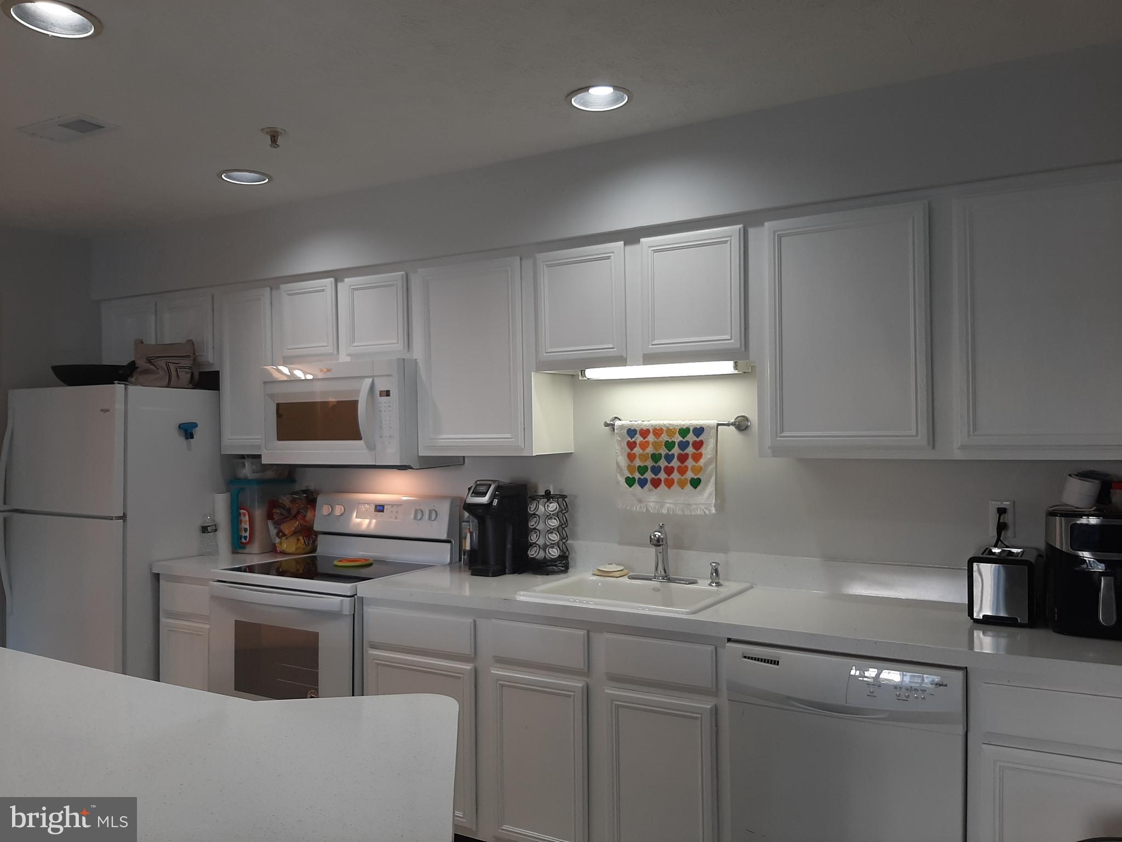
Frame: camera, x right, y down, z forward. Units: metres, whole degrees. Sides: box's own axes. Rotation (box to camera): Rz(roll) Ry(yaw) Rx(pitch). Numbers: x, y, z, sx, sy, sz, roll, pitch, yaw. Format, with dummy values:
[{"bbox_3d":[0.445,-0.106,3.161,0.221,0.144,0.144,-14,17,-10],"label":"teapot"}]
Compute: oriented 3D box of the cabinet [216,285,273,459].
[{"bbox_3d":[-1.326,-0.234,3.922,0.375,0.765,0.334,-1,-1,29],"label":"cabinet"}]

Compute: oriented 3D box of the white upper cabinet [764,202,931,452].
[{"bbox_3d":[0.931,-0.267,2.682,0.500,0.743,0.330,-1,-1,29],"label":"white upper cabinet"}]

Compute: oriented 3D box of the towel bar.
[{"bbox_3d":[0.409,0.011,3.094,0.550,0.062,0.085,-1,-1,29],"label":"towel bar"}]

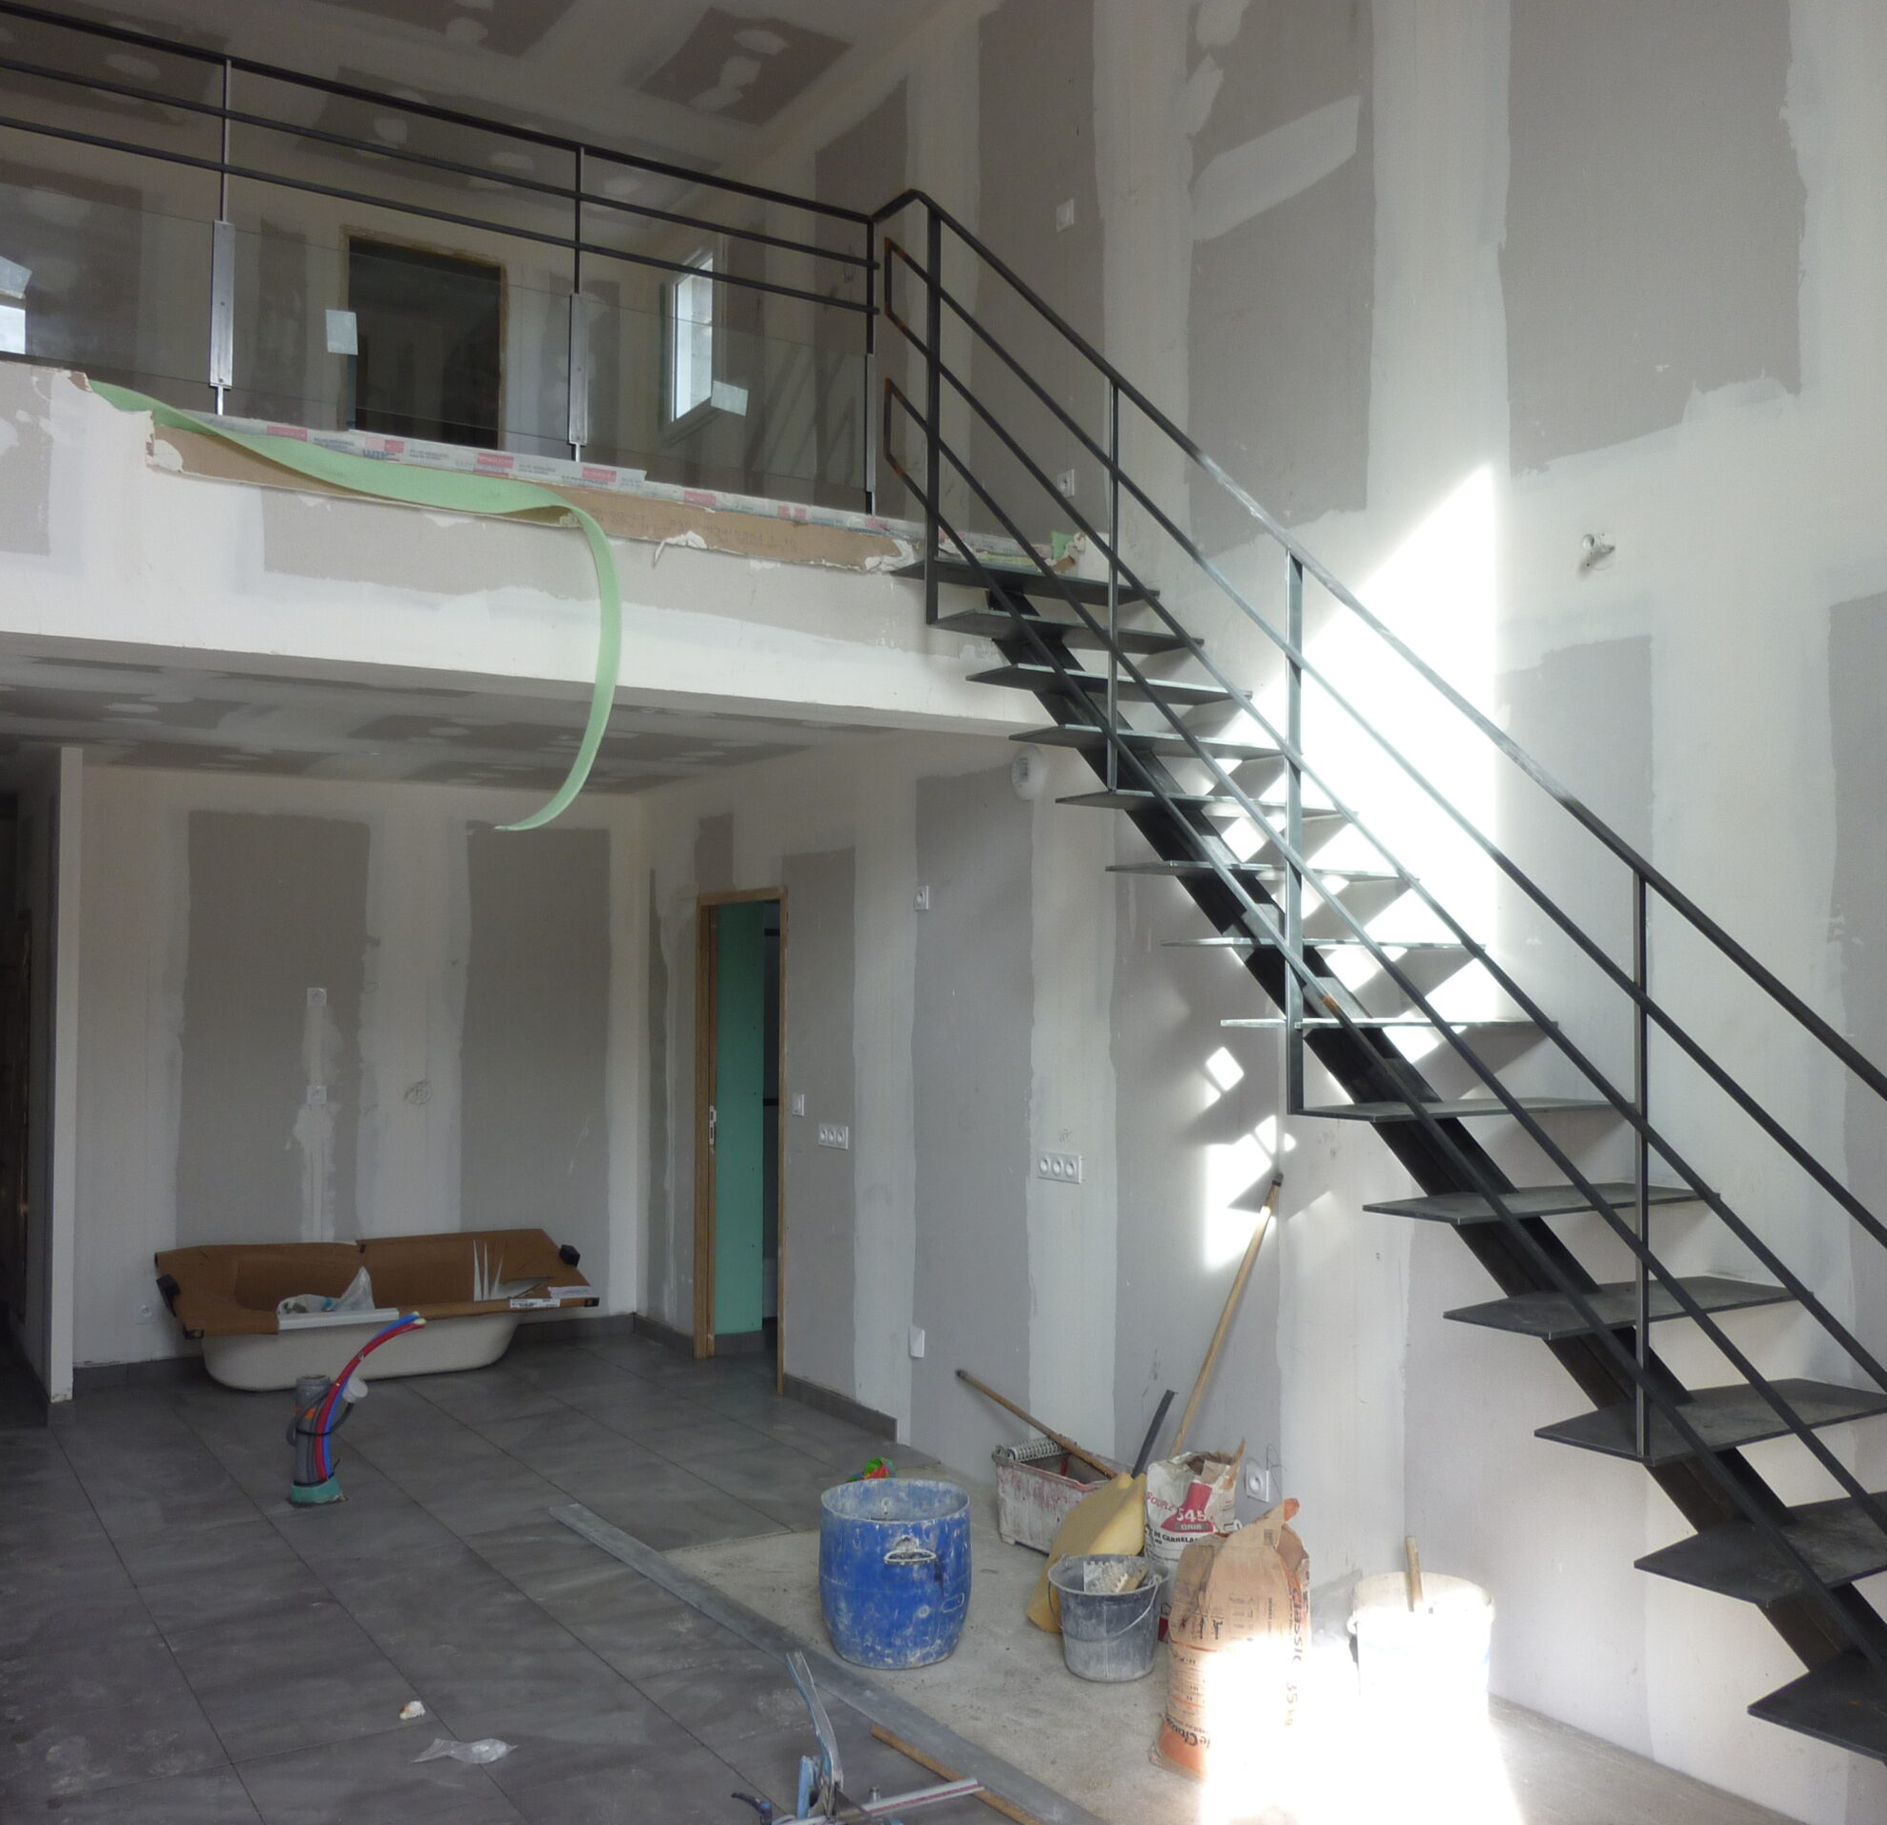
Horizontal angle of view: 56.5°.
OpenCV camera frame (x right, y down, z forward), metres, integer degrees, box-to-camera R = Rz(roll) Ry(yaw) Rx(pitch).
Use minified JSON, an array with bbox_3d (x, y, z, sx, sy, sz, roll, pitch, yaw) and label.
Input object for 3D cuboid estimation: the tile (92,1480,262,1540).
[{"bbox_3d":[-2.437,1.933,5.627,0.450,0.012,0.450,2,-3,-32],"label":"tile"}]

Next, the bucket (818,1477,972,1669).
[{"bbox_3d":[-0.120,1.703,4.525,0.390,0.373,0.390,1,-3,-1],"label":"bucket"}]

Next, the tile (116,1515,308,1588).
[{"bbox_3d":[-2.193,1.909,5.237,0.450,0.012,0.450,2,-3,-33],"label":"tile"}]

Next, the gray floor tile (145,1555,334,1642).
[{"bbox_3d":[-1.953,1.897,4.865,0.450,0.012,0.450,2,-3,-32],"label":"gray floor tile"}]

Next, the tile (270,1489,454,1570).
[{"bbox_3d":[-1.807,1.924,5.470,0.450,0.012,0.518,2,-3,-33],"label":"tile"}]

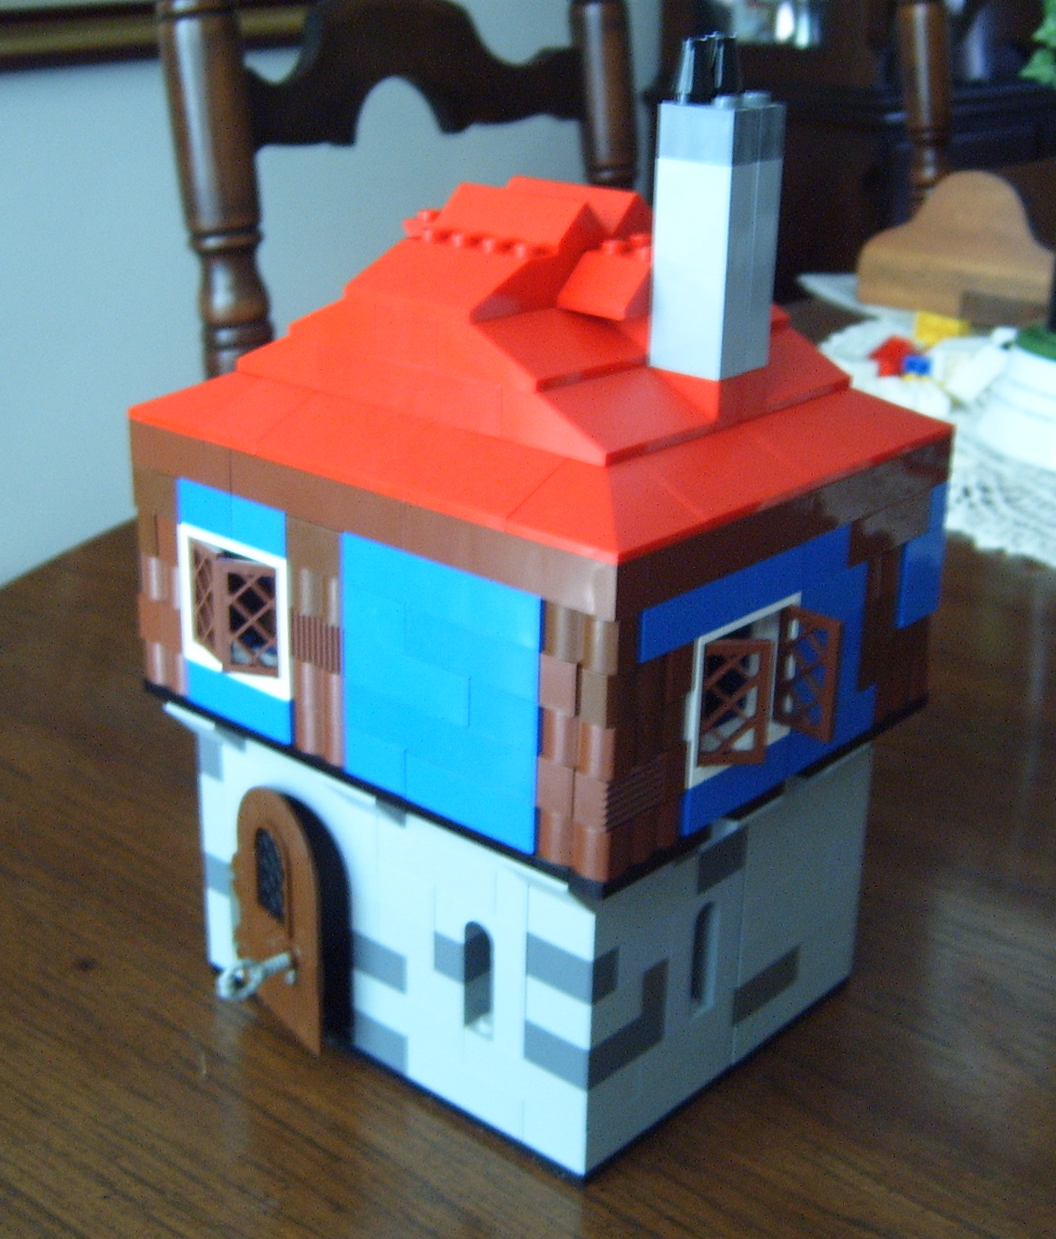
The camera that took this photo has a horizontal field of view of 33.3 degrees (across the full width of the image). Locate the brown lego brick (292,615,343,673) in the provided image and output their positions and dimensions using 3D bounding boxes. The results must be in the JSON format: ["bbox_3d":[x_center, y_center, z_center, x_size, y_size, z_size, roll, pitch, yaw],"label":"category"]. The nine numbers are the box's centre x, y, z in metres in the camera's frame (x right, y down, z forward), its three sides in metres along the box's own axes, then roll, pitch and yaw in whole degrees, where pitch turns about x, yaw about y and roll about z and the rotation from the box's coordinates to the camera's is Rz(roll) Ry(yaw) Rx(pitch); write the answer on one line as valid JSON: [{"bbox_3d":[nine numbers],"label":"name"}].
[{"bbox_3d":[-0.038,0.004,0.341,0.016,0.010,0.008,18,27,38],"label":"brown lego brick"}]

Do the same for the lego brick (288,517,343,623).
[{"bbox_3d":[-0.037,-0.010,0.338,0.016,0.019,0.008,19,27,37],"label":"lego brick"}]

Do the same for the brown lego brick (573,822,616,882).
[{"bbox_3d":[0.013,0.039,0.306,0.008,0.010,0.009,18,27,38],"label":"brown lego brick"}]

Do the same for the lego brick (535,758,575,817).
[{"bbox_3d":[0.007,0.028,0.310,0.008,0.010,0.008,19,27,37],"label":"lego brick"}]

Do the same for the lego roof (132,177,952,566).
[{"bbox_3d":[0.004,-0.061,0.352,0.128,0.048,0.112,18,27,38],"label":"lego roof"}]

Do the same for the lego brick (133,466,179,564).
[{"bbox_3d":[-0.074,-0.022,0.367,0.015,0.019,0.008,19,27,37],"label":"lego brick"}]

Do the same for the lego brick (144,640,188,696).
[{"bbox_3d":[-0.074,0.009,0.377,0.016,0.010,0.008,19,27,37],"label":"lego brick"}]

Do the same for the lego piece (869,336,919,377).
[{"bbox_3d":[0.204,-0.146,0.985,0.026,0.018,0.020,5,21,11],"label":"lego piece"}]

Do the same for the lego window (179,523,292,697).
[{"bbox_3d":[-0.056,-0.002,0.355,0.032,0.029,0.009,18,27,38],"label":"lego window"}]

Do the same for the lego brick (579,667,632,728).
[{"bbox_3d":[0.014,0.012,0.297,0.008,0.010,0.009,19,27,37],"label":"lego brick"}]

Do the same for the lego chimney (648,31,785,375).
[{"bbox_3d":[0.034,-0.075,0.321,0.016,0.059,0.016,19,27,37],"label":"lego chimney"}]

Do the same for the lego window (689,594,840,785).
[{"bbox_3d":[0.041,0.013,0.322,0.018,0.029,0.032,18,27,38],"label":"lego window"}]

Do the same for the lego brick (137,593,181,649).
[{"bbox_3d":[-0.074,0.000,0.374,0.016,0.010,0.008,19,27,37],"label":"lego brick"}]

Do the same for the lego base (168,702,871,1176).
[{"bbox_3d":[-0.001,0.052,0.393,0.112,0.070,0.105,18,27,38],"label":"lego base"}]

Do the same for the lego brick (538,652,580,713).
[{"bbox_3d":[0.008,0.010,0.301,0.008,0.010,0.009,19,27,37],"label":"lego brick"}]

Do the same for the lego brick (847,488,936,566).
[{"bbox_3d":[0.069,-0.019,0.355,0.008,0.010,0.032,19,27,37],"label":"lego brick"}]

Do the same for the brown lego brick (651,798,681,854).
[{"bbox_3d":[0.022,0.035,0.317,0.007,0.010,0.008,18,27,38],"label":"brown lego brick"}]

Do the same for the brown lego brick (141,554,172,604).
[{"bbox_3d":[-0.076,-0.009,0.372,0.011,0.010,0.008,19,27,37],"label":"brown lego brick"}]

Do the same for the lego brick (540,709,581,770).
[{"bbox_3d":[0.007,0.019,0.305,0.008,0.010,0.008,19,27,37],"label":"lego brick"}]

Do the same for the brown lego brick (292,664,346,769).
[{"bbox_3d":[-0.038,0.017,0.346,0.016,0.019,0.008,19,27,37],"label":"brown lego brick"}]

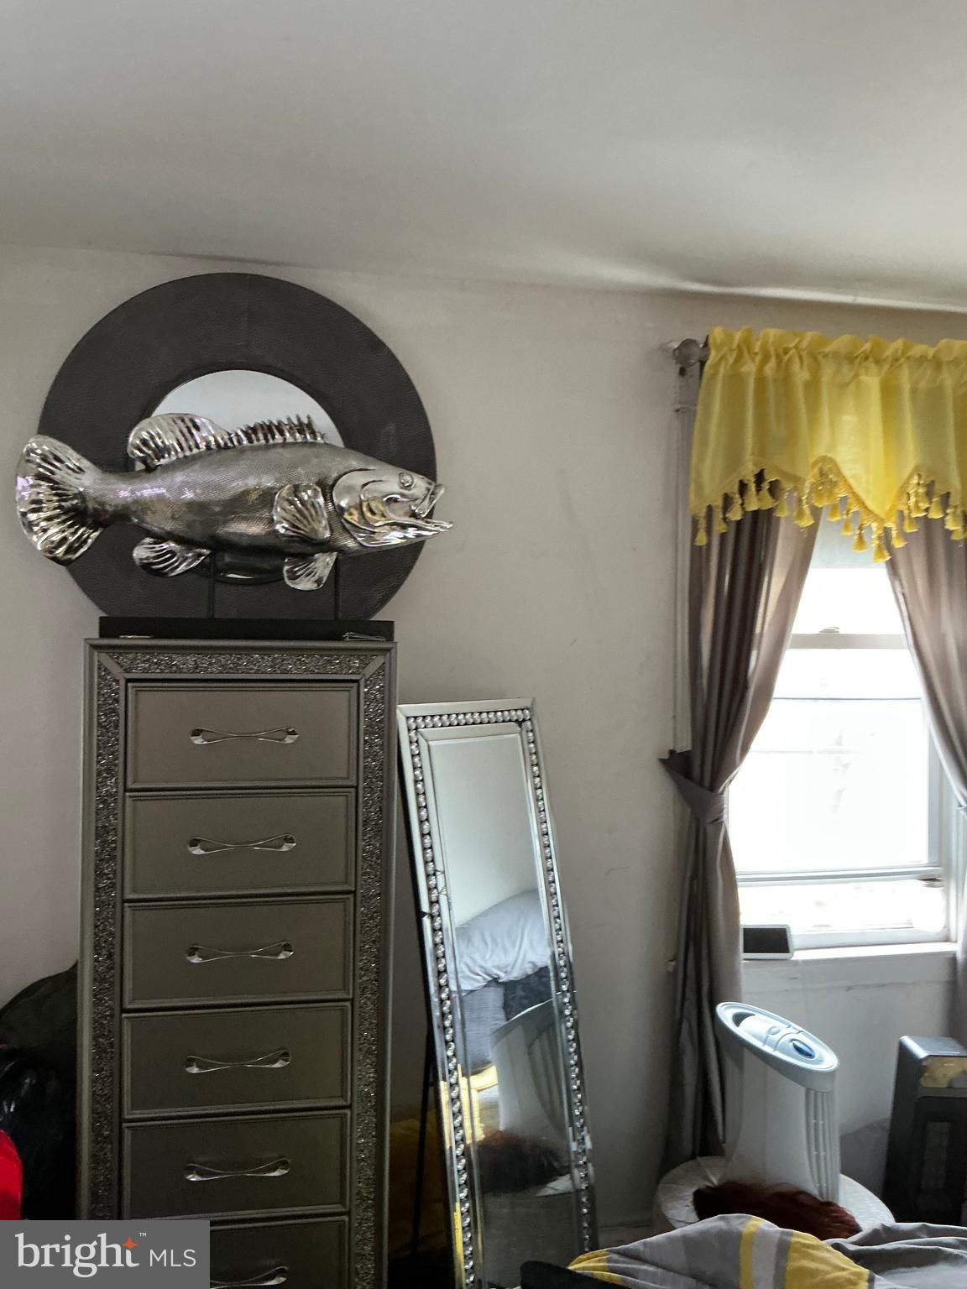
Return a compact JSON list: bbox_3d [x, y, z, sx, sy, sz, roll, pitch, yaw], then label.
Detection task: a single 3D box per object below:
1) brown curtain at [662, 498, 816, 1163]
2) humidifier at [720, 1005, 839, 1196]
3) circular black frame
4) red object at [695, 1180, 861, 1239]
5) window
[{"bbox_3d":[0.630,0.304,2.558,0.410,2.060,0.150,1,0,-11],"label":"brown curtain"},{"bbox_3d":[0.590,0.925,2.090,0.140,0.300,0.270,1,0,-30],"label":"humidifier"},{"bbox_3d":[-0.547,-0.402,2.396,0.885,0.885,0.050,1,0,-11],"label":"circular black frame"},{"bbox_3d":[0.530,1.035,1.900,0.290,0.080,0.160,1,0,18],"label":"red object"},{"bbox_3d":[0.920,0.168,2.745,0.707,1.260,0.100,1,0,-11],"label":"window"}]

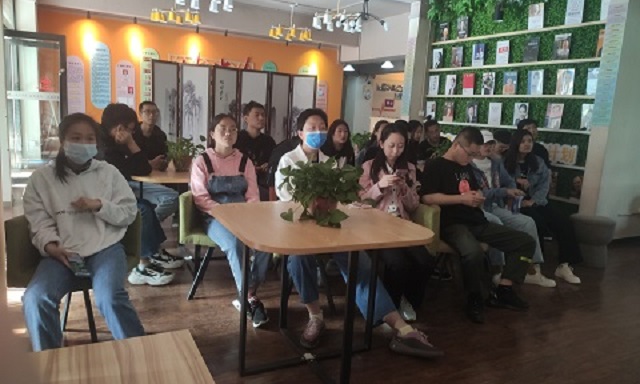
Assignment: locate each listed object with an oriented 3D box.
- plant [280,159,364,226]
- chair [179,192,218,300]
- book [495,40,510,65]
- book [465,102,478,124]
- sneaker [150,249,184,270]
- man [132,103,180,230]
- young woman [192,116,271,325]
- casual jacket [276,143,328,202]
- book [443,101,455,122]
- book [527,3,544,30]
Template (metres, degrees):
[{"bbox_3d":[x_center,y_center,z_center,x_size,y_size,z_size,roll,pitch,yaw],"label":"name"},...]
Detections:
[{"bbox_3d":[0.016,-0.017,2.441,0.380,0.280,0.360,4,9,0],"label":"plant"},{"bbox_3d":[-0.625,0.310,3.360,0.580,0.720,0.540,3,9,-5],"label":"chair"},{"bbox_3d":[2.297,-1.740,6.016,0.022,0.285,0.194,-2,11,-30],"label":"book"},{"bbox_3d":[2.055,-1.052,6.474,0.022,0.267,0.193,-2,11,-30],"label":"book"},{"bbox_3d":[-1.187,0.517,3.764,0.300,0.130,0.115,5,9,10],"label":"sneaker"},{"bbox_3d":[-1.455,-0.132,4.139,0.500,1.230,0.740,-1,10,-26],"label":"man"},{"bbox_3d":[-0.554,0.126,3.035,0.500,1.205,0.770,0,10,-22],"label":"young woman"},{"bbox_3d":[-0.034,-0.022,2.970,0.480,0.540,0.340,1,10,-12],"label":"casual jacket"},{"bbox_3d":[1.837,-1.141,6.858,0.025,0.260,0.185,8,6,-31],"label":"book"},{"bbox_3d":[2.525,-2.039,5.601,0.022,0.285,0.202,-2,11,-30],"label":"book"}]

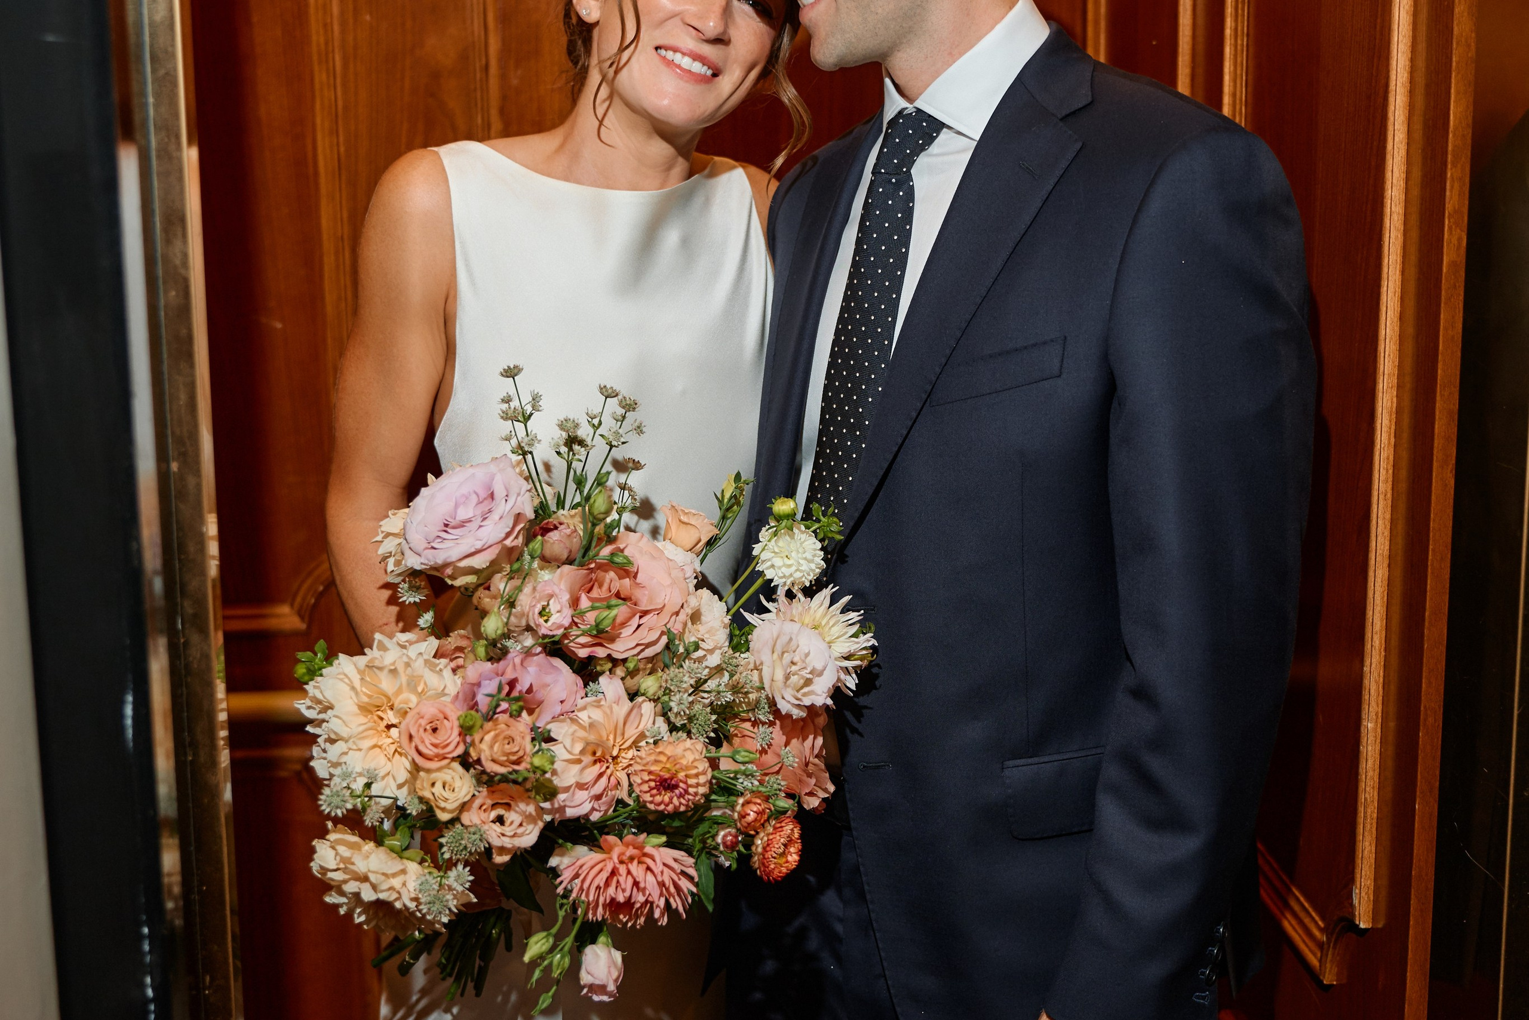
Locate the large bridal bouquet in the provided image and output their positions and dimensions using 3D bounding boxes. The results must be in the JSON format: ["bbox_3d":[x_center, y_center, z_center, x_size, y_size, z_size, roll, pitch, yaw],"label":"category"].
[{"bbox_3d":[-0.122,0.122,1.430,0.370,0.410,0.320,-1,11,-2],"label":"large bridal bouquet"}]

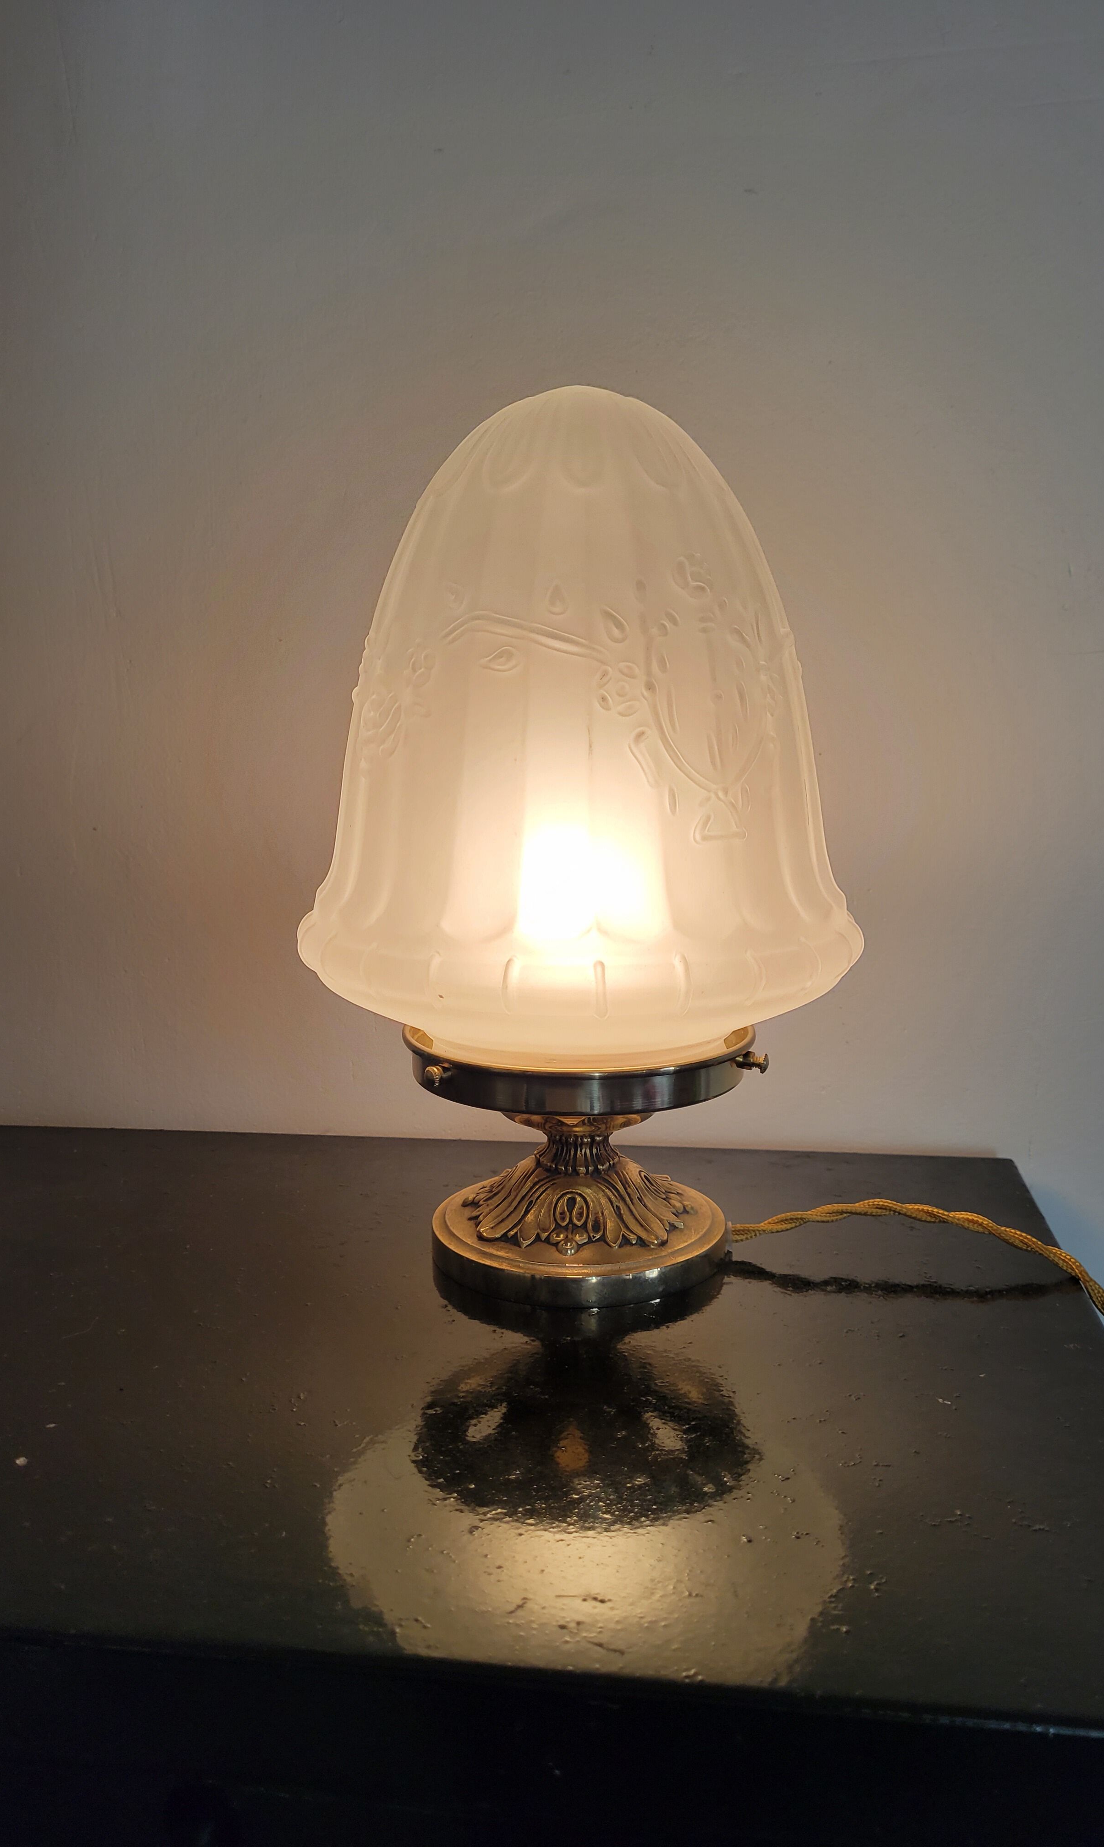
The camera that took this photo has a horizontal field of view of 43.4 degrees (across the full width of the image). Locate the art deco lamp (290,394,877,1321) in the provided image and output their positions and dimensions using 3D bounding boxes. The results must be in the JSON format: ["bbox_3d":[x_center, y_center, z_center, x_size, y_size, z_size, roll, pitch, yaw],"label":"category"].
[{"bbox_3d":[0.010,-0.030,0.494,0.199,0.305,0.199,0,10,1],"label":"art deco lamp"}]

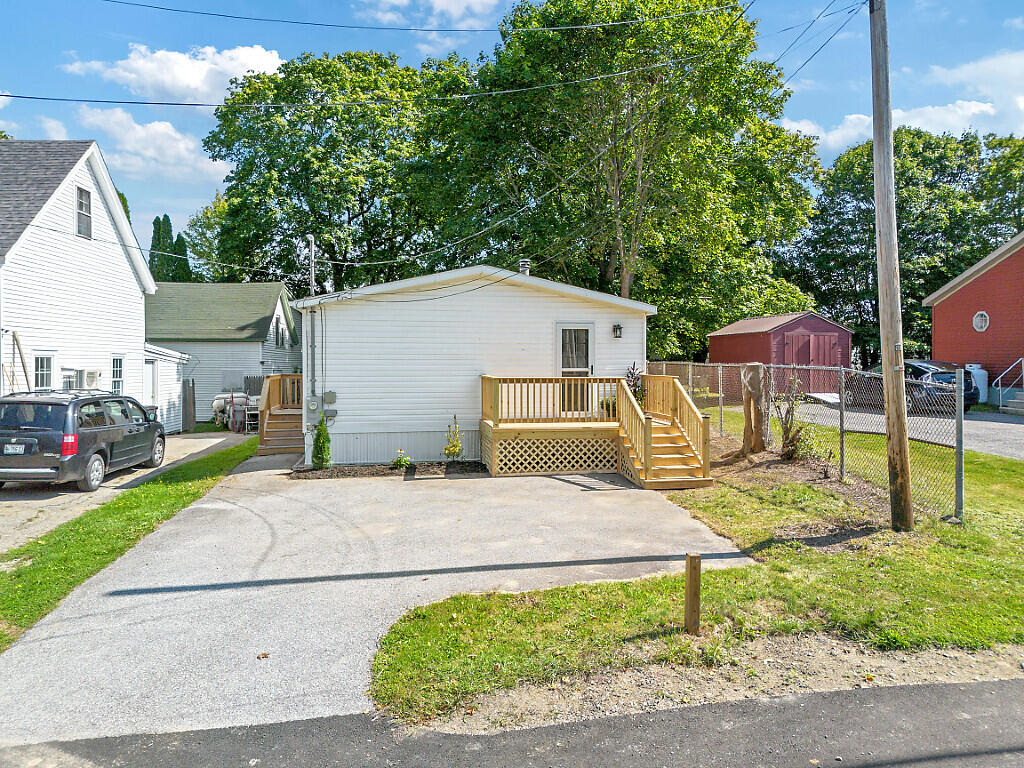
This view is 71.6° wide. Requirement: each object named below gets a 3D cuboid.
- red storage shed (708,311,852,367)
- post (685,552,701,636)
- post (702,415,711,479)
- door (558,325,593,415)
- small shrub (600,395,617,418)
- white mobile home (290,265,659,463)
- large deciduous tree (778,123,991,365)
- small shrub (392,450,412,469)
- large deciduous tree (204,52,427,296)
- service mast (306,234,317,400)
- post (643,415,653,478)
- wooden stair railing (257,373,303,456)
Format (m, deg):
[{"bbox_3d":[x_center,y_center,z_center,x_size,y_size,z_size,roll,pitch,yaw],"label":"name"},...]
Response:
[{"bbox_3d":[9.216,-0.977,24.688,3.030,2.950,4.050,0,1,-13],"label":"red storage shed"},{"bbox_3d":[1.414,1.638,5.550,0.092,0.635,0.092,0,1,-5],"label":"post"},{"bbox_3d":[3.461,1.119,12.614,0.100,1.100,0.100,0,1,-9],"label":"post"},{"bbox_3d":[1.402,-0.308,15.601,0.800,2.020,0.060,0,1,-9],"label":"door"},{"bbox_3d":[2.094,0.499,15.408,0.400,0.540,0.400,0,1,-9],"label":"small shrub"},{"bbox_3d":[-1.640,-0.558,21.280,7.820,4.160,12.500,0,1,-9],"label":"white mobile home"},{"bbox_3d":[20.612,-6.899,38.836,12.410,14.260,12.000,0,1,-9],"label":"large deciduous tree"},{"bbox_3d":[-2.214,1.533,14.226,0.440,0.400,0.420,0,1,-9],"label":"small shrub"},{"bbox_3d":[-9.055,-7.083,32.831,10.690,16.640,11.000,0,1,-9],"label":"large deciduous tree"},{"bbox_3d":[-4.127,-1.370,14.628,0.170,3.480,0.150,0,1,-9],"label":"service mast"},{"bbox_3d":[2.395,1.114,12.421,0.100,1.100,0.100,0,1,-9],"label":"post"},{"bbox_3d":[-5.436,0.706,17.636,1.250,1.840,2.700,0,1,-9],"label":"wooden stair railing"}]

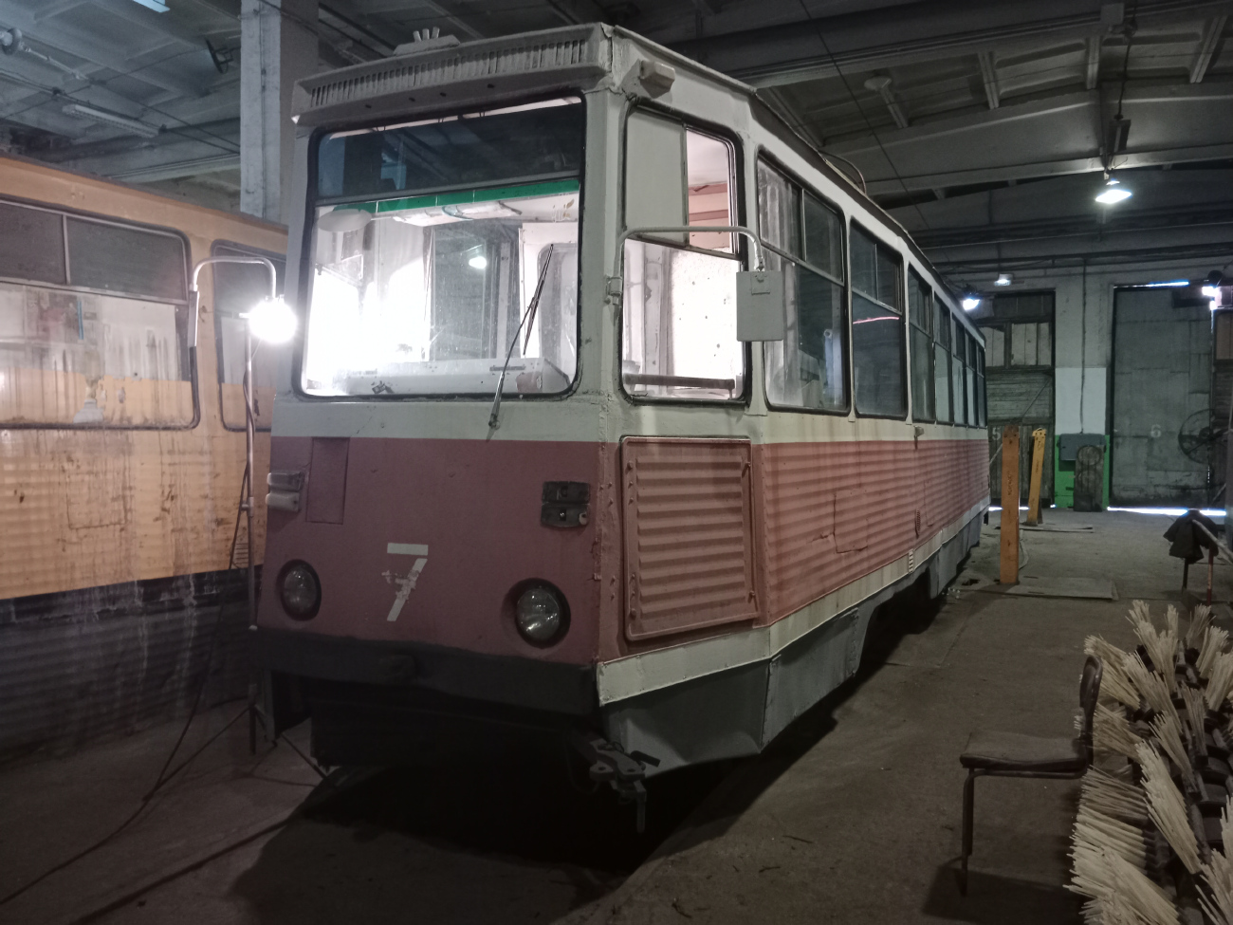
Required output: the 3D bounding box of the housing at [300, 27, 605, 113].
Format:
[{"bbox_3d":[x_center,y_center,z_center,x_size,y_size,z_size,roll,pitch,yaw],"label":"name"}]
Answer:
[{"bbox_3d":[-0.672,-1.530,3.670,1.380,0.160,0.110,1,2,24],"label":"housing"}]

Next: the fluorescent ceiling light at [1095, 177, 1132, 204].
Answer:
[{"bbox_3d":[7.520,-4.100,14.000,0.540,0.360,0.500,1,2,25],"label":"fluorescent ceiling light"}]

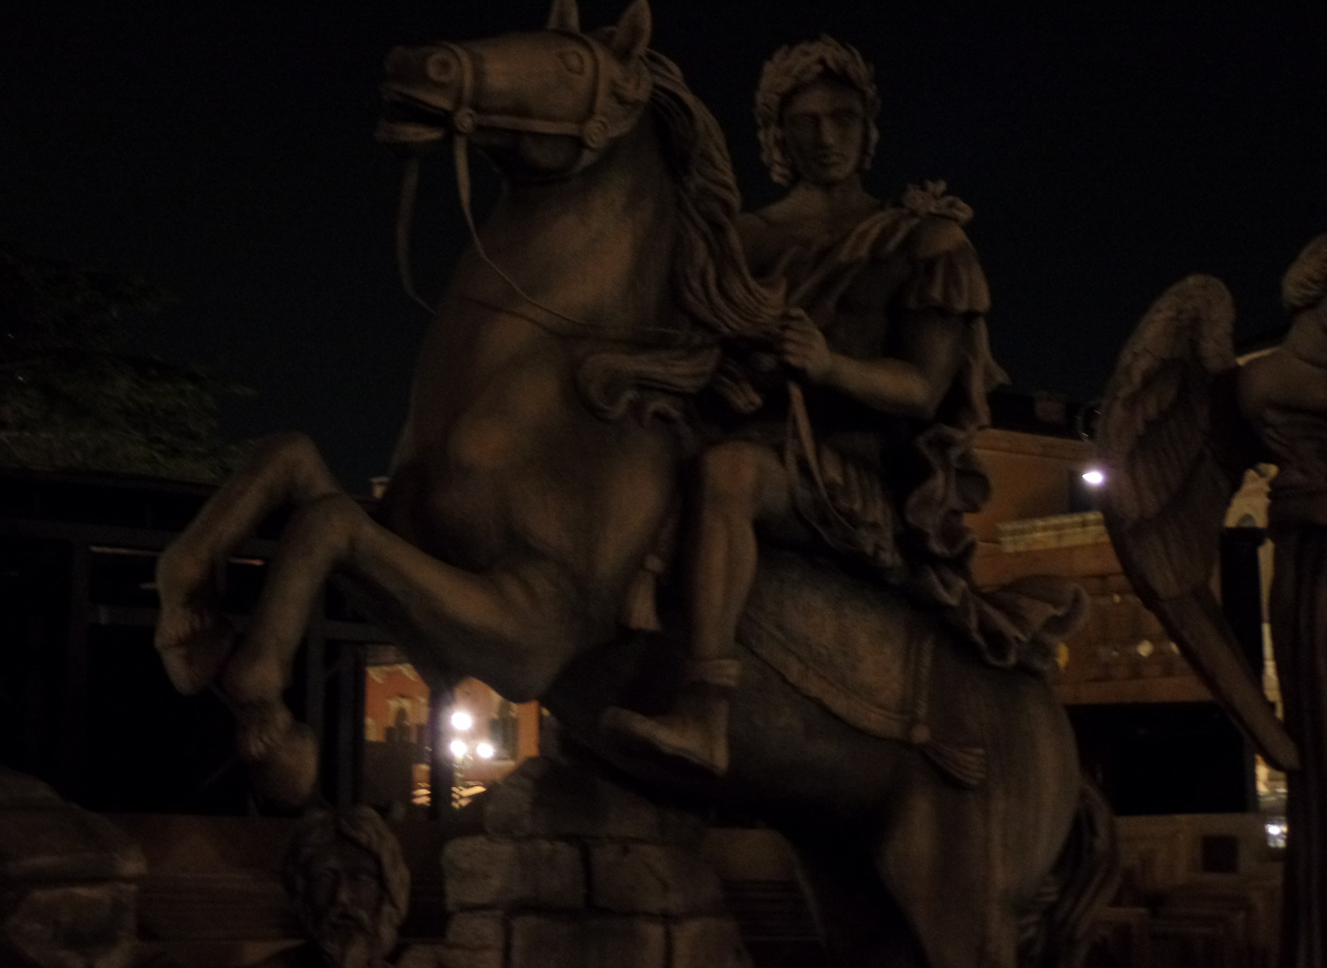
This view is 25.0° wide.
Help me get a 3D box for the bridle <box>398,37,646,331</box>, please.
[{"bbox_3d":[-0.333,-0.718,7.150,0.580,0.730,0.320,4,-9,-30],"label":"bridle"}]

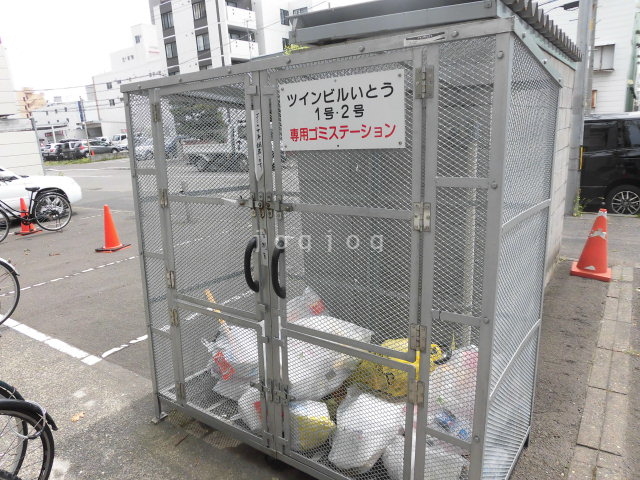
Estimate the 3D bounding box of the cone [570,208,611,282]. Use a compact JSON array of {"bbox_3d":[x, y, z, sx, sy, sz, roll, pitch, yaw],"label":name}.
[{"bbox_3d":[2.985,0.025,4.782,0.390,0.700,0.390,12,18,38],"label":"cone"}]

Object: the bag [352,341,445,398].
[{"bbox_3d":[0.407,0.733,2.426,0.420,0.290,0.320,8,15,36],"label":"bag"}]

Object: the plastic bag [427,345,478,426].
[{"bbox_3d":[0.659,0.756,2.179,0.360,0.360,0.340,8,15,36],"label":"plastic bag"}]

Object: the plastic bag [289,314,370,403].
[{"bbox_3d":[-0.012,0.693,2.630,0.520,0.320,0.400,8,15,36],"label":"plastic bag"}]

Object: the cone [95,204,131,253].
[{"bbox_3d":[-3.268,-0.202,6.934,0.380,0.700,0.380,2,13,13],"label":"cone"}]

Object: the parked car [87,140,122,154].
[{"bbox_3d":[-21.373,-8.990,43.500,1.700,1.480,4.250,9,16,39],"label":"parked car"}]

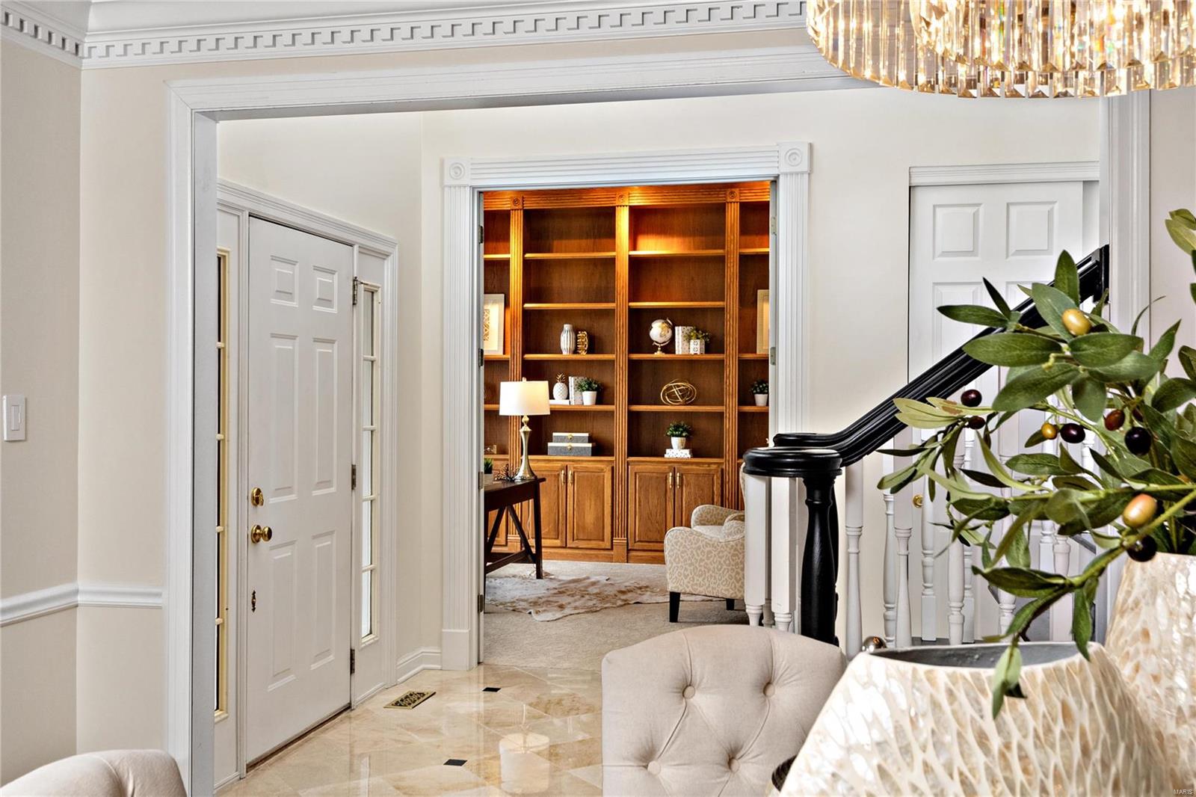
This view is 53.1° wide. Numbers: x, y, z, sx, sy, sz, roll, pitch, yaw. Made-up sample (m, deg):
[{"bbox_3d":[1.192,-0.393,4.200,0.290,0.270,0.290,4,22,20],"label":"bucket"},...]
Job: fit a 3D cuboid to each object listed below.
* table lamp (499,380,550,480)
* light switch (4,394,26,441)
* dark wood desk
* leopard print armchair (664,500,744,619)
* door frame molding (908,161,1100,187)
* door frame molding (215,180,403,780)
[{"bbox_3d":[-0.564,0.248,9.070,0.385,0.757,0.385,0,0,0],"label":"table lamp"},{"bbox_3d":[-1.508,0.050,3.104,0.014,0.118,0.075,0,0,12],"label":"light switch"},{"bbox_3d":[-0.917,0.993,8.469,0.740,0.760,1.600,0,0,12],"label":"dark wood desk"},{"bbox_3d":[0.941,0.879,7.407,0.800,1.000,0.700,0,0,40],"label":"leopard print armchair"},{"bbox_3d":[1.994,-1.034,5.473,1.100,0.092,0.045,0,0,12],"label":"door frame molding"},{"bbox_3d":[-1.191,0.307,4.829,0.110,2.125,1.830,0,0,12],"label":"door frame molding"}]

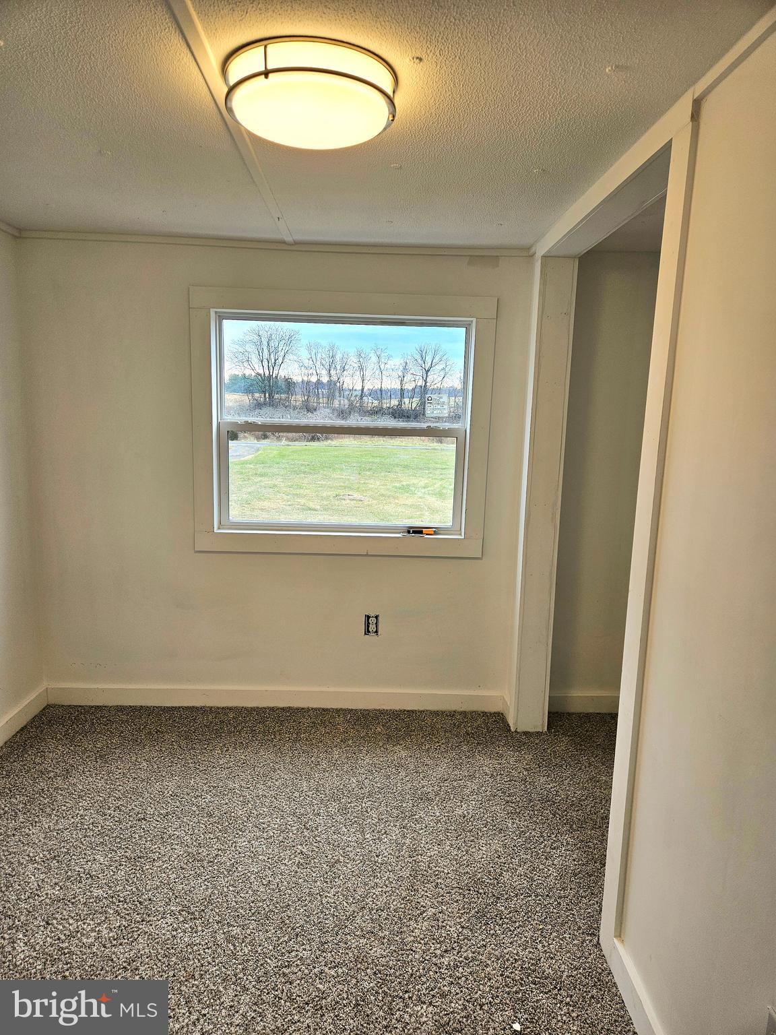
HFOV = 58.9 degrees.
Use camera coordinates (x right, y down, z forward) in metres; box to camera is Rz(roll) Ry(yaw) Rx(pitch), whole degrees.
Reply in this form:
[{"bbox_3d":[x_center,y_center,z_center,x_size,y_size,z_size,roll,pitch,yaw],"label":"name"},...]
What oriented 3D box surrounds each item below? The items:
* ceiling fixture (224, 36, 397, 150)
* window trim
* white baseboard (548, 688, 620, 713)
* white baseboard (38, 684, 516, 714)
[{"bbox_3d":[-0.166,-0.910,1.506,0.376,0.088,0.376,1,9,-2],"label":"ceiling fixture"},{"bbox_3d":[-0.206,-0.406,3.105,1.335,1.168,0.080,1,9,-2],"label":"window trim"},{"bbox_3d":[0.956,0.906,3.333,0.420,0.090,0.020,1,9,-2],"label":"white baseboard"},{"bbox_3d":[-0.526,0.870,3.278,2.160,0.090,0.020,1,9,-2],"label":"white baseboard"}]

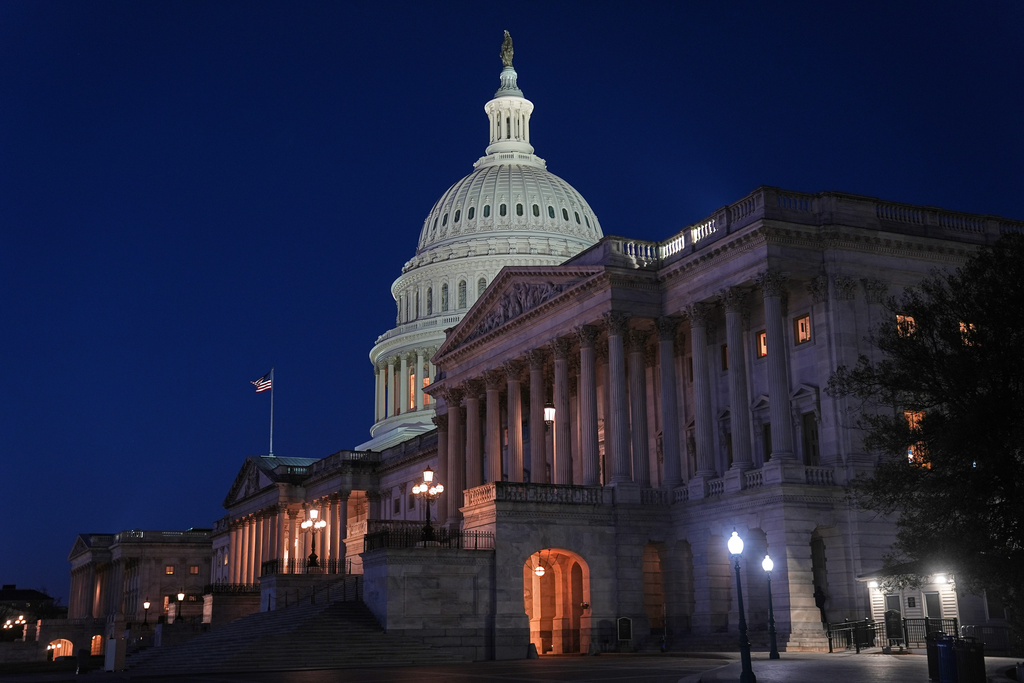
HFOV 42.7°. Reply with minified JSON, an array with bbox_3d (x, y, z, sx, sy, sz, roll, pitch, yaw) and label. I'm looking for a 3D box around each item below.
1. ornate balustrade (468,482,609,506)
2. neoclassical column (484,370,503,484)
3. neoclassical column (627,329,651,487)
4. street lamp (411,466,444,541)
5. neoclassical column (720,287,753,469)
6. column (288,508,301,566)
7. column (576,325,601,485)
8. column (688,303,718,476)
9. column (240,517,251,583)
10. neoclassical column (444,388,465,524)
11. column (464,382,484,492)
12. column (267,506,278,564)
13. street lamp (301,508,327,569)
[{"bbox_3d":[1.341,8.009,66.777,6.570,0.930,4.030,6,-15,-25],"label":"ornate balustrade"},{"bbox_3d":[-1.145,6.429,82.122,1.220,9.157,1.220,-1,-14,0],"label":"neoclassical column"},{"bbox_3d":[7.074,3.976,72.655,1.220,9.157,1.220,-1,-14,0],"label":"neoclassical column"},{"bbox_3d":[-4.114,7.921,64.087,1.550,3.670,1.550,6,-15,-25],"label":"street lamp"},{"bbox_3d":[11.466,1.942,66.391,1.250,9.250,1.250,-1,-14,0],"label":"neoclassical column"},{"bbox_3d":[-26.050,24.521,155.248,1.040,9.182,1.040,6,-15,-26],"label":"column"},{"bbox_3d":[4.229,3.689,71.289,1.220,9.157,1.220,-1,-14,0],"label":"column"},{"bbox_3d":[9.946,2.705,68.343,1.040,9.182,1.040,-1,-14,0],"label":"column"},{"bbox_3d":[-33.059,26.418,162.335,1.040,9.182,1.040,6,-15,-26],"label":"column"},{"bbox_3d":[-3.951,7.952,90.019,1.250,9.250,1.250,6,-15,-25],"label":"neoclassical column"},{"bbox_3d":[-2.489,7.115,84.830,1.220,9.157,1.220,-1,-14,0],"label":"column"},{"bbox_3d":[-27.640,23.656,151.607,1.040,9.182,1.040,6,-15,-26],"label":"column"},{"bbox_3d":[-12.573,12.431,82.836,1.650,3.800,1.650,6,-15,-25],"label":"street lamp"}]

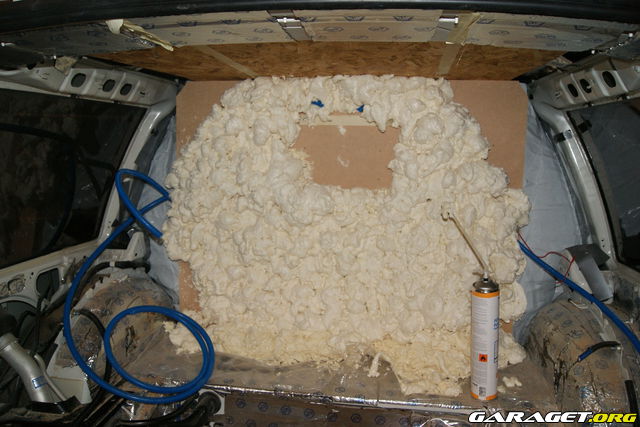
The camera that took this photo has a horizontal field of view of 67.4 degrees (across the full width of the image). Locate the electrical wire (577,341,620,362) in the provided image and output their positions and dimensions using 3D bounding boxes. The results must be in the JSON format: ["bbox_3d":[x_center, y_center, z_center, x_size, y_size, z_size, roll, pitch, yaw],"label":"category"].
[{"bbox_3d":[0.645,0.316,1.110,0.105,0.045,0.055,1,6,0],"label":"electrical wire"}]

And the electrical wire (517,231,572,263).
[{"bbox_3d":[0.619,0.090,1.330,0.125,0.075,0.095,1,6,0],"label":"electrical wire"}]

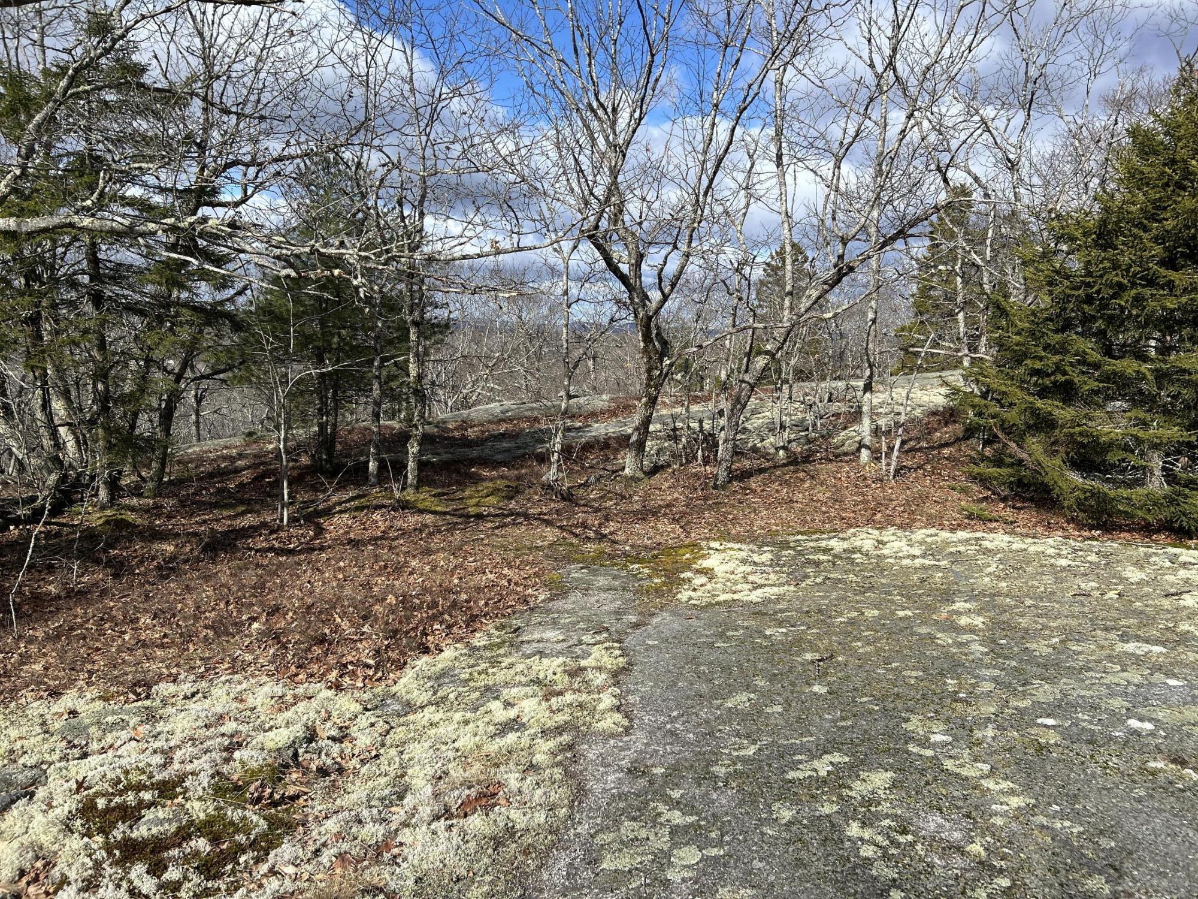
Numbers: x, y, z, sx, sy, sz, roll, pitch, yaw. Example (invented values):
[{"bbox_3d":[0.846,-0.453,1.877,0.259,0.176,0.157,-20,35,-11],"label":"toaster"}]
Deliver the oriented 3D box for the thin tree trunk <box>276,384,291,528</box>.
[{"bbox_3d":[-2.480,0.061,7.075,0.110,1.130,0.100,0,8,0],"label":"thin tree trunk"}]

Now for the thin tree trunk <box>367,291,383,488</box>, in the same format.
[{"bbox_3d":[-2.214,-0.578,8.904,0.160,1.936,0.150,0,8,0],"label":"thin tree trunk"}]

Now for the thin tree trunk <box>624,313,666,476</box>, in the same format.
[{"bbox_3d":[0.485,-0.538,9.415,0.430,1.716,0.360,0,8,0],"label":"thin tree trunk"}]

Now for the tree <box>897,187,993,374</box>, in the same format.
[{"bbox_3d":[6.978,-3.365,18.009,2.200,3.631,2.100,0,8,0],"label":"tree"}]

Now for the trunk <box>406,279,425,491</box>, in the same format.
[{"bbox_3d":[-1.778,-0.608,8.698,0.180,2.053,0.170,0,8,0],"label":"trunk"}]

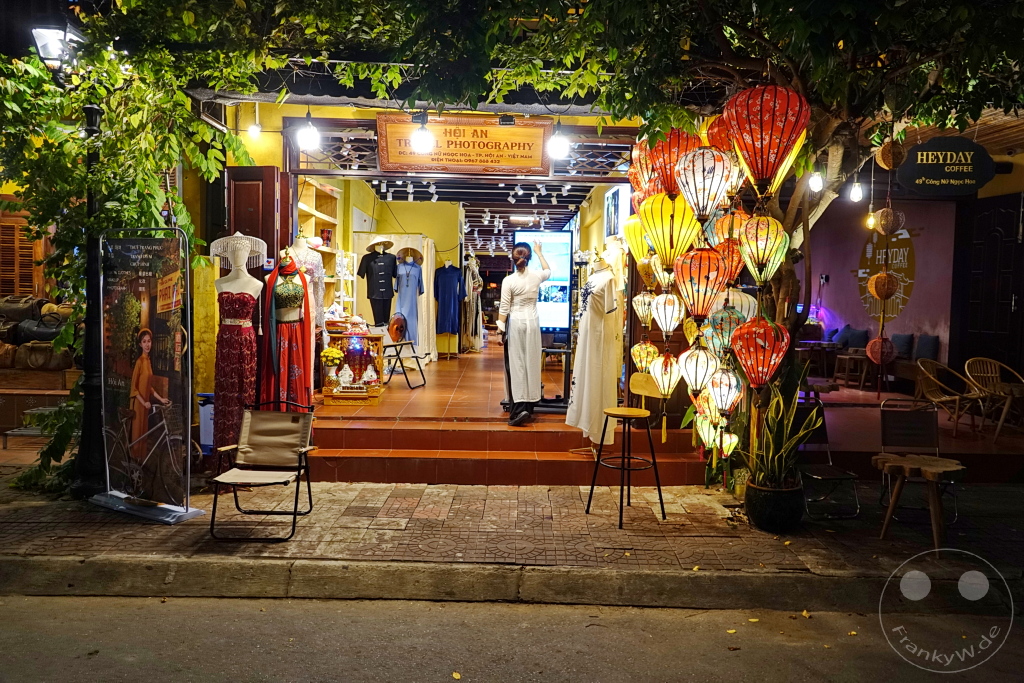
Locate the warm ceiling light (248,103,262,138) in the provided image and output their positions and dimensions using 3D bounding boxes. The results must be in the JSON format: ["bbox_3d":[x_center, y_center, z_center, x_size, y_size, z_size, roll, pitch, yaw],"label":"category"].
[{"bbox_3d":[-2.104,-1.813,5.600,0.110,0.260,0.110,1,4,0],"label":"warm ceiling light"}]

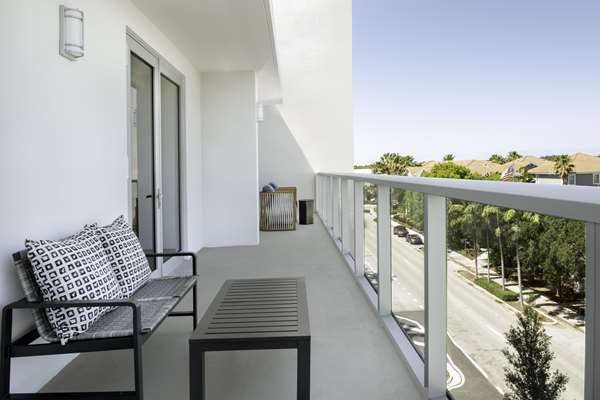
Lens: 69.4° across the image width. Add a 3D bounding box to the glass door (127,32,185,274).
[{"bbox_3d":[-1.500,-0.309,4.570,0.100,2.370,1.950,-1,3,-1],"label":"glass door"}]

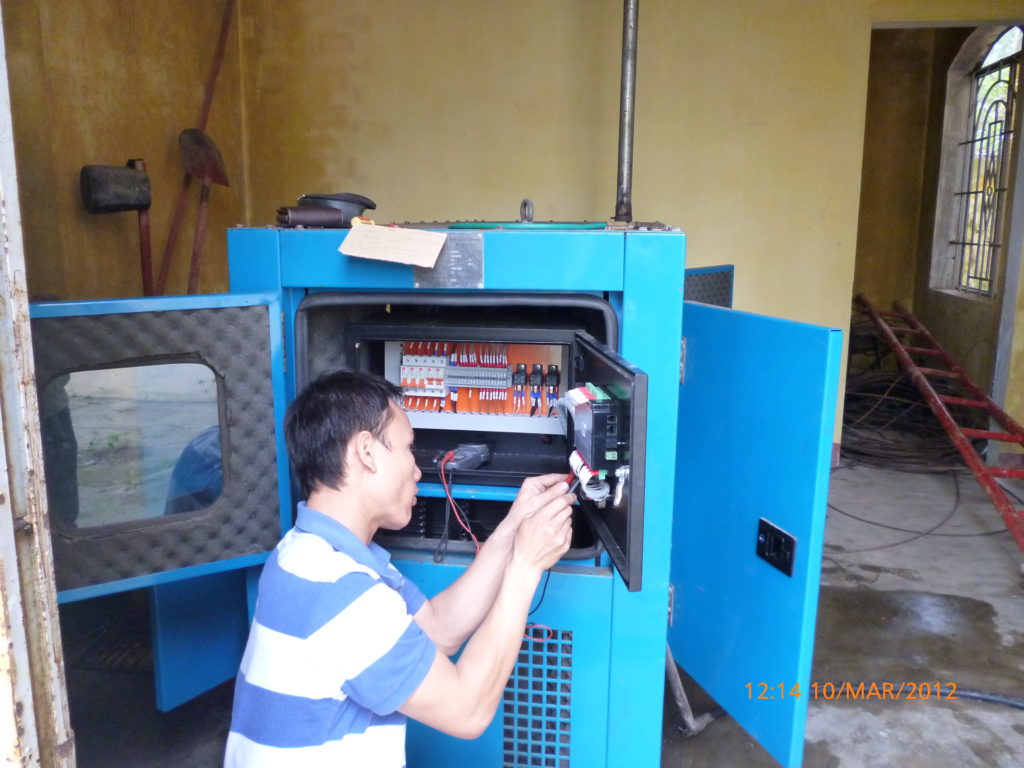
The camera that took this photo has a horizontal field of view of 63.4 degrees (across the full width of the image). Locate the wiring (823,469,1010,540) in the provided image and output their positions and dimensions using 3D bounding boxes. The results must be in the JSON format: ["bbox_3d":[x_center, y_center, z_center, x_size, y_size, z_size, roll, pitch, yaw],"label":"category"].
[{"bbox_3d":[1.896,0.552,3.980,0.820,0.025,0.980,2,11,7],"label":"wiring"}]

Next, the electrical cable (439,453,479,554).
[{"bbox_3d":[-0.098,0.218,1.511,0.075,0.200,0.070,2,11,7],"label":"electrical cable"}]

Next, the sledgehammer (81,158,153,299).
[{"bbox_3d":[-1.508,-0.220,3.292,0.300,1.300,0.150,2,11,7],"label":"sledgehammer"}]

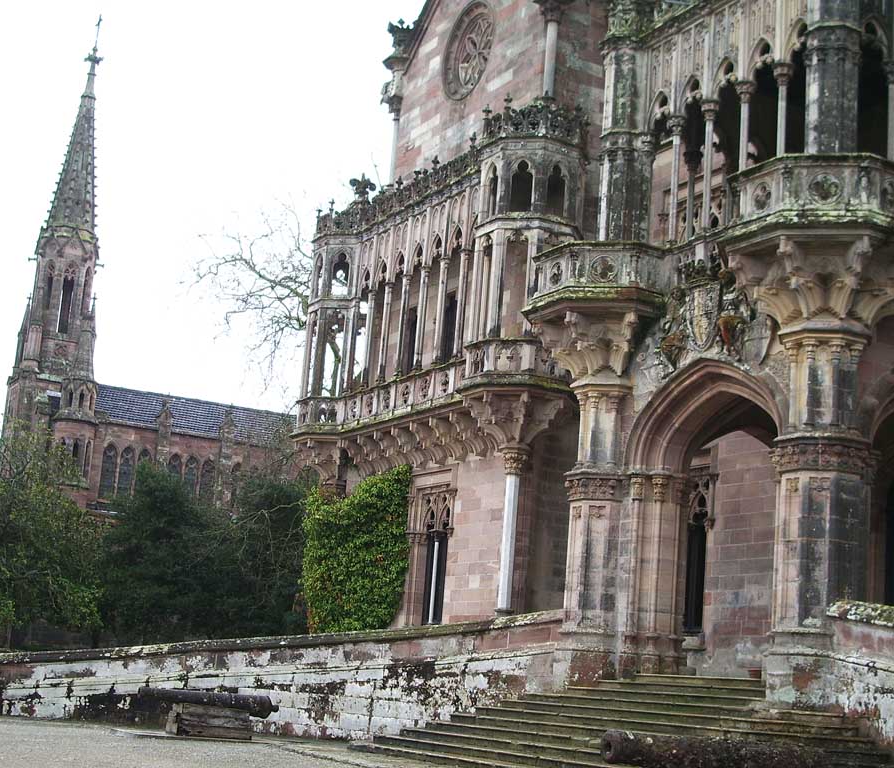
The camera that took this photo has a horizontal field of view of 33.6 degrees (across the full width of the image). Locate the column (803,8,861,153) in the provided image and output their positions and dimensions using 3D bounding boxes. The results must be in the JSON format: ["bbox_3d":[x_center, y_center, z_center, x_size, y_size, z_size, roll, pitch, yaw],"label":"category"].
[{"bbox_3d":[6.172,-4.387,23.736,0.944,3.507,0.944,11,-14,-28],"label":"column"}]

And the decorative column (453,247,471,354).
[{"bbox_3d":[0.439,-2.389,42.967,0.320,3.200,0.320,4,-12,1],"label":"decorative column"}]

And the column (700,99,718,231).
[{"bbox_3d":[4.559,-3.835,25.751,0.250,2.500,0.250,4,-12,1],"label":"column"}]

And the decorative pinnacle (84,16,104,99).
[{"bbox_3d":[-21.613,-20.094,90.543,0.950,5.200,0.950,11,-13,-28],"label":"decorative pinnacle"}]

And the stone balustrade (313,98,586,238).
[{"bbox_3d":[-0.224,-5.382,39.297,2.100,1.250,11.600,12,-14,-29],"label":"stone balustrade"}]

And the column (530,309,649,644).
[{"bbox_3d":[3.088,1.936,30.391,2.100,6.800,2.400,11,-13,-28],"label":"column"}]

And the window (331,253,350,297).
[{"bbox_3d":[-3.274,-3.362,45.380,0.551,1.419,0.209,1,-12,16],"label":"window"}]

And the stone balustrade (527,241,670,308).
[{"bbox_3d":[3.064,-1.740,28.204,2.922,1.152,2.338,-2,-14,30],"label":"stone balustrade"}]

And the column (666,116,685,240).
[{"bbox_3d":[4.196,-3.739,27.143,0.317,2.505,0.317,4,-12,1],"label":"column"}]

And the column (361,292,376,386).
[{"bbox_3d":[-2.285,-1.232,42.872,0.259,3.014,0.259,11,-14,-28],"label":"column"}]

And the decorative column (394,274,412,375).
[{"bbox_3d":[-1.374,-1.860,46.172,0.320,3.200,0.320,4,-12,1],"label":"decorative column"}]

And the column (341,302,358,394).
[{"bbox_3d":[-2.676,-1.032,41.451,0.210,2.710,0.210,12,-14,-29],"label":"column"}]

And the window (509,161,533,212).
[{"bbox_3d":[2.055,-5.340,40.106,0.620,1.480,0.250,1,-12,16],"label":"window"}]

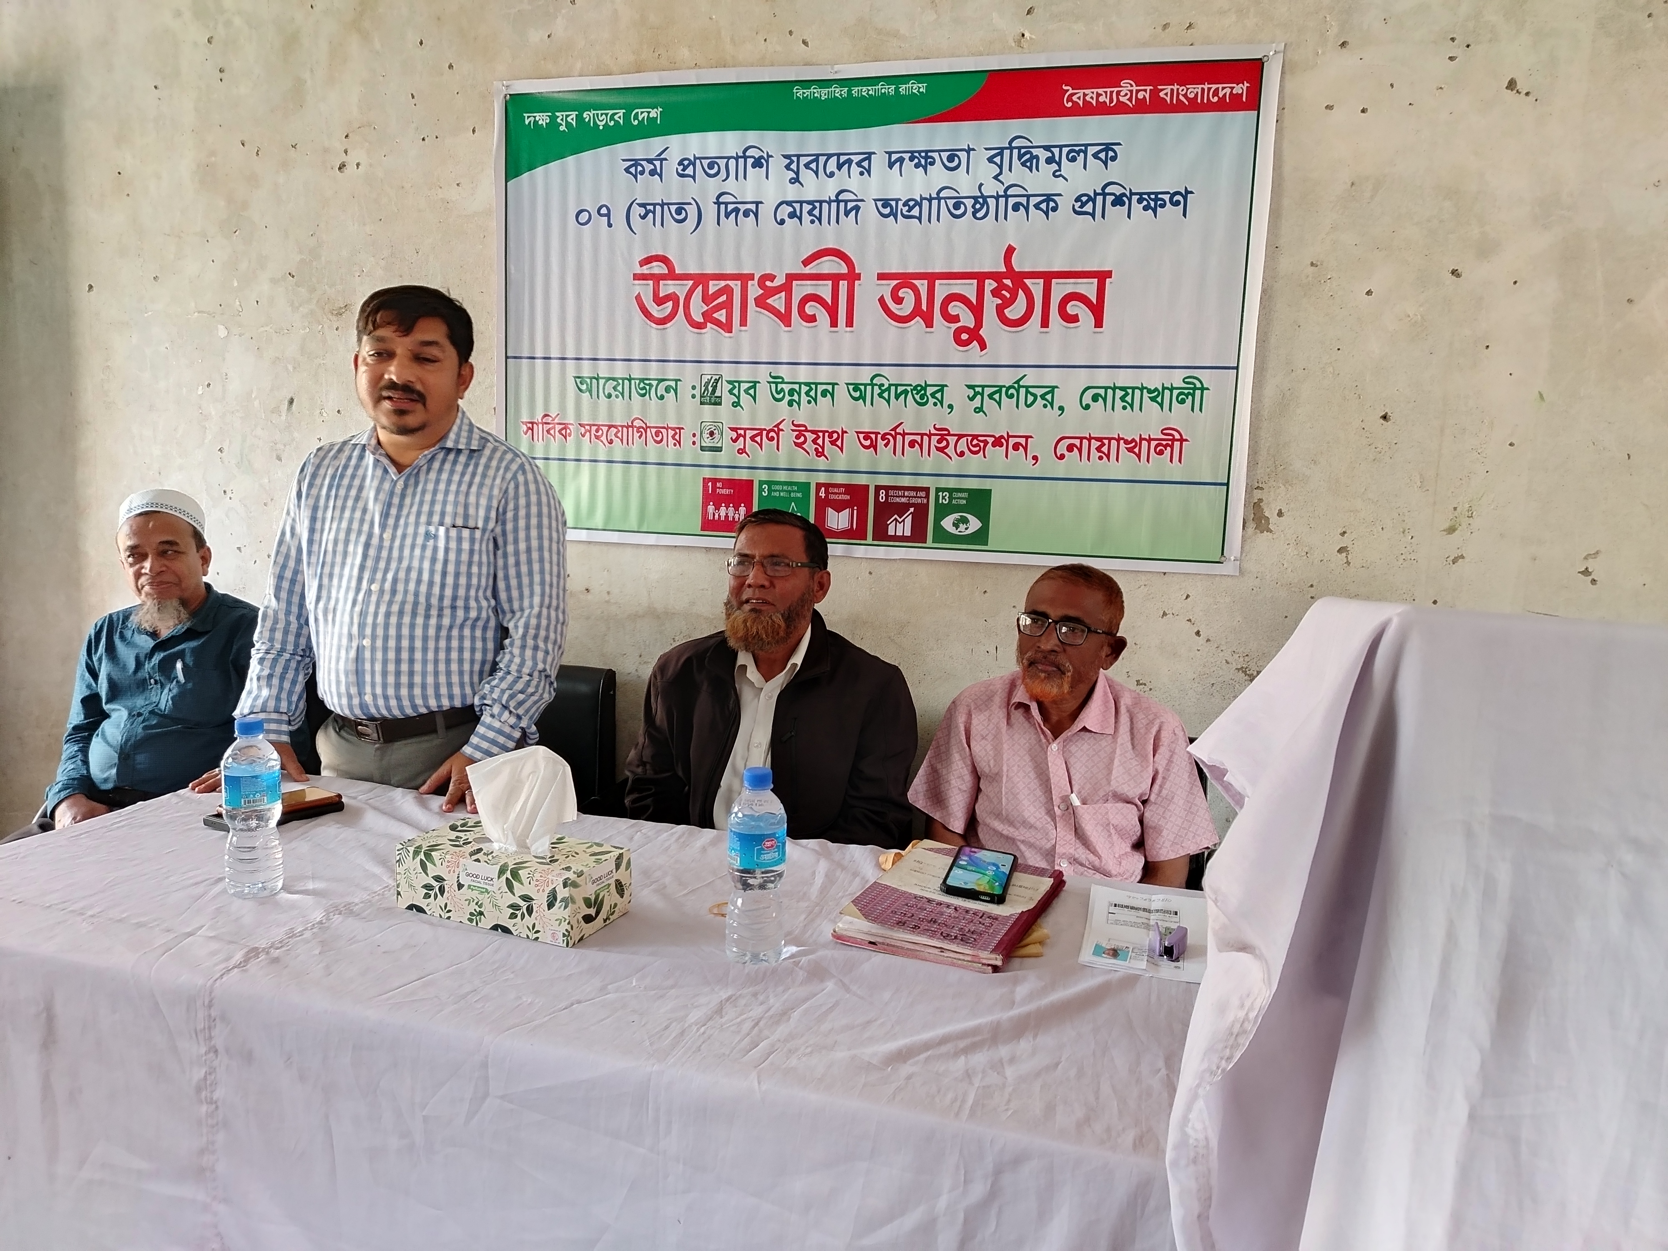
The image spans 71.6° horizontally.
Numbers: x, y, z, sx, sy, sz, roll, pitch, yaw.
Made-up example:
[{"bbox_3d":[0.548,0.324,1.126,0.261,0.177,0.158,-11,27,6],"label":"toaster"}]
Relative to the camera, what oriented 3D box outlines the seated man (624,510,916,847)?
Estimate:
[{"bbox_3d":[-0.186,0.430,1.864,0.510,1.222,0.780,5,8,22],"label":"seated man"}]

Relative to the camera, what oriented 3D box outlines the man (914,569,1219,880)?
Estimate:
[{"bbox_3d":[0.280,0.500,1.687,0.500,1.161,0.750,5,8,20],"label":"man"}]

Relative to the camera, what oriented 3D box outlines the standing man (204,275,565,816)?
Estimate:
[{"bbox_3d":[-0.733,0.225,1.969,0.570,1.562,0.450,3,7,8],"label":"standing man"}]

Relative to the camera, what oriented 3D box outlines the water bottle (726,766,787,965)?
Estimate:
[{"bbox_3d":[-0.082,0.256,1.270,0.065,0.206,0.065,2,7,0],"label":"water bottle"}]

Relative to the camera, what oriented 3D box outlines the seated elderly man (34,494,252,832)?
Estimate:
[{"bbox_3d":[-1.264,0.377,2.009,0.500,1.212,0.780,3,7,4],"label":"seated elderly man"}]

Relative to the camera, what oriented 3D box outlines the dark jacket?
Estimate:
[{"bbox_3d":[-0.123,0.271,1.942,0.490,0.570,0.370,5,8,22],"label":"dark jacket"}]

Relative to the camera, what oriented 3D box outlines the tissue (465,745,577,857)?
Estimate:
[{"bbox_3d":[-0.367,0.204,1.348,0.125,0.125,0.070,5,8,22],"label":"tissue"}]

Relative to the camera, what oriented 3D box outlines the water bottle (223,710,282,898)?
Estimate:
[{"bbox_3d":[-0.707,0.215,1.404,0.065,0.208,0.065,2,7,0],"label":"water bottle"}]

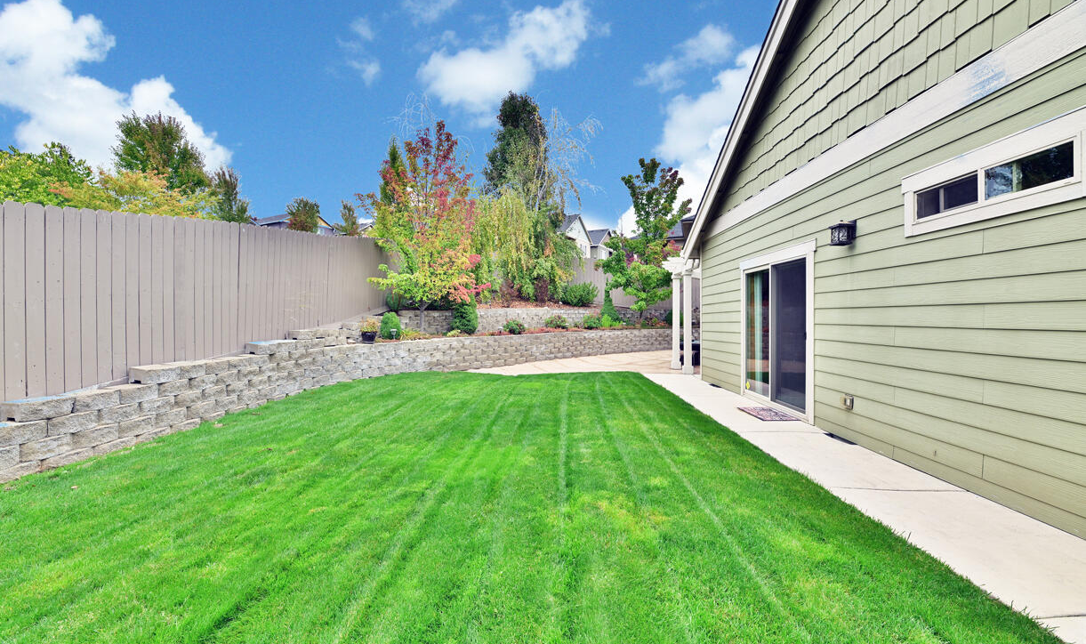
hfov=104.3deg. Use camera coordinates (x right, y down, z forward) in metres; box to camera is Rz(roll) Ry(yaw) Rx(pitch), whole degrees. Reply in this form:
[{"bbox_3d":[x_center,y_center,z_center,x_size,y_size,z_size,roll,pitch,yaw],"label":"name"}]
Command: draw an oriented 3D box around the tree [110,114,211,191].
[{"bbox_3d":[-15.400,-4.450,17.000,3.800,8.000,3.700,0,1,1],"label":"tree"}]

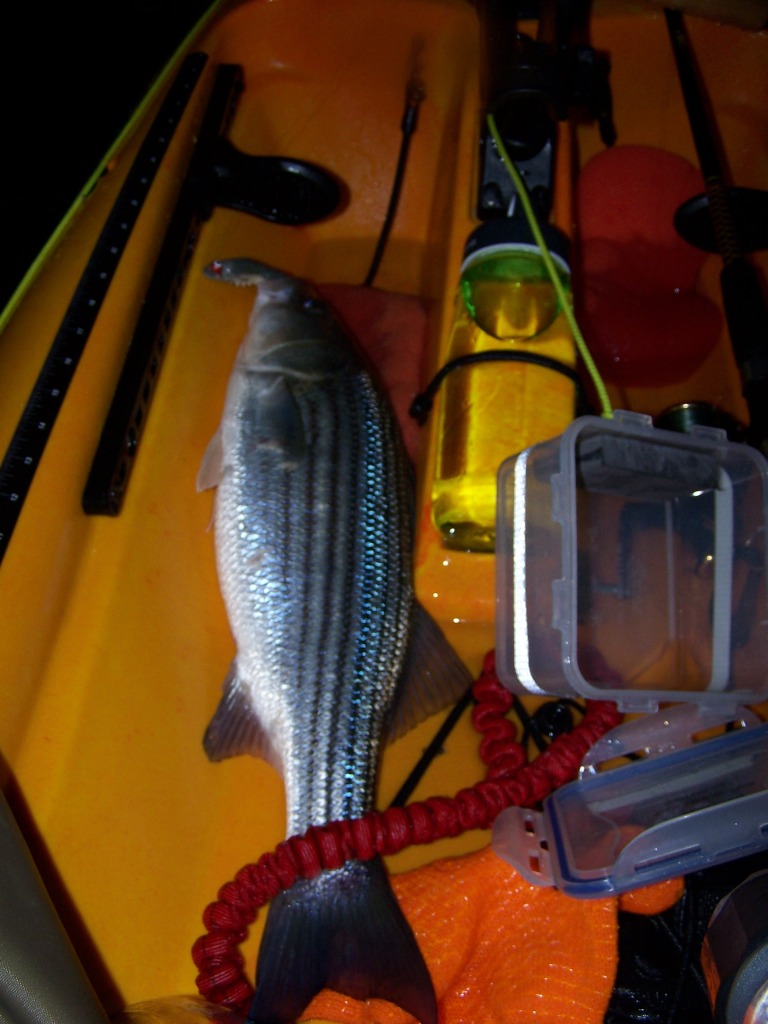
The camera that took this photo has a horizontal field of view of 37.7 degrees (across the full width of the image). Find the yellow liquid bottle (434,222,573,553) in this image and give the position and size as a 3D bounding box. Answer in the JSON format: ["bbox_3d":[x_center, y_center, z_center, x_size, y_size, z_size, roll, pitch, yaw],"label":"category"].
[{"bbox_3d":[0.082,-0.085,0.739,0.086,0.086,0.213,5,64,2],"label":"yellow liquid bottle"}]

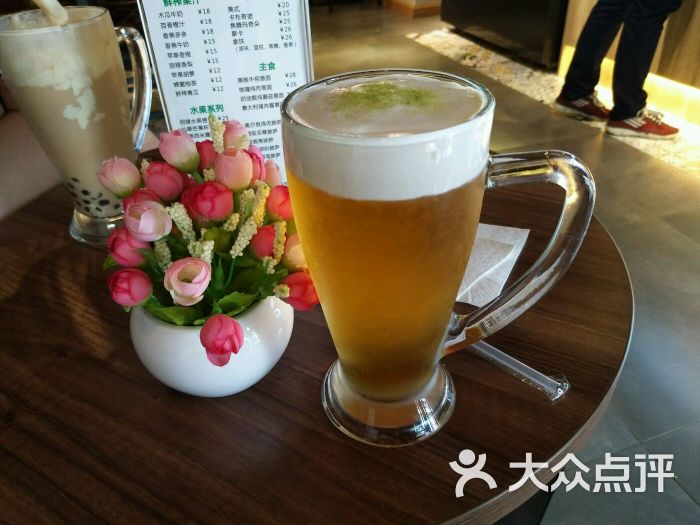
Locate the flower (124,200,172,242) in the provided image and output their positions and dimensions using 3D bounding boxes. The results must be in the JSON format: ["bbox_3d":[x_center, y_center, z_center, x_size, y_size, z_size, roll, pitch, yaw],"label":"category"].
[{"bbox_3d":[-0.106,-0.022,0.277,0.024,0.021,0.023,-25,34,0],"label":"flower"}]

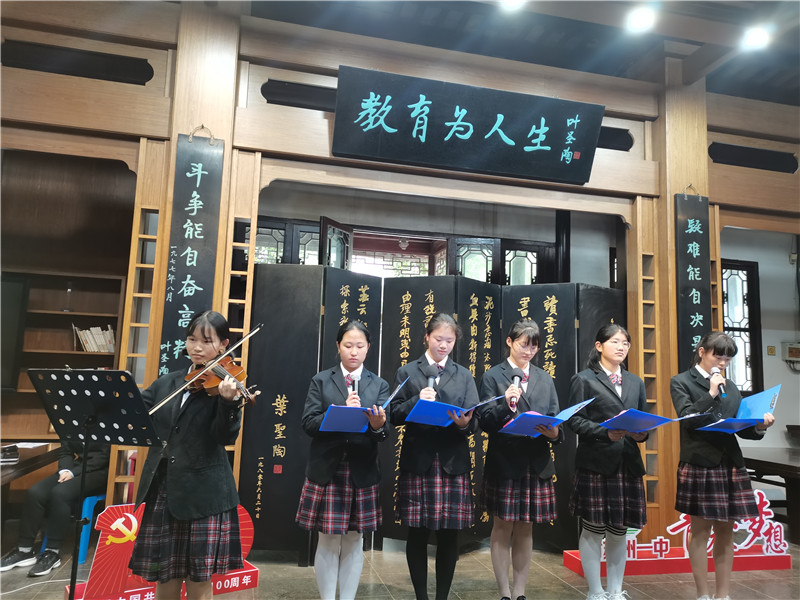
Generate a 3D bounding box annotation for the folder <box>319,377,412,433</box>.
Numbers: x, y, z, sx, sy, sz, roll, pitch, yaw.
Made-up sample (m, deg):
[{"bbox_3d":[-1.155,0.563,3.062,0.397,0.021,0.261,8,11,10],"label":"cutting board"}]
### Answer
[{"bbox_3d":[-0.151,0.550,2.923,0.425,0.115,0.310,-17,-26,-27],"label":"folder"}]

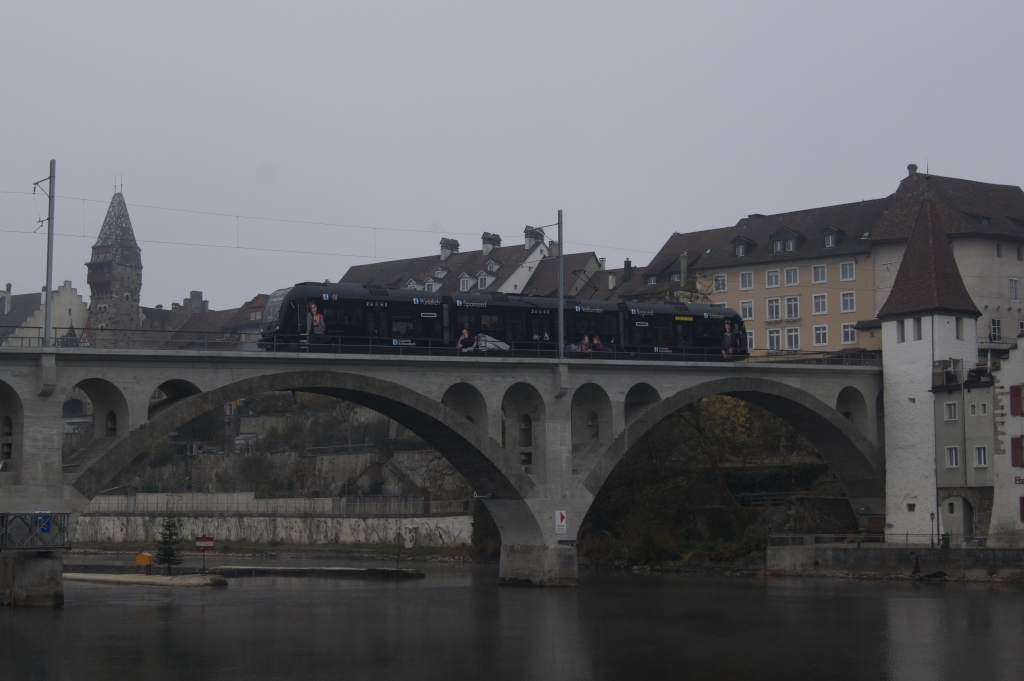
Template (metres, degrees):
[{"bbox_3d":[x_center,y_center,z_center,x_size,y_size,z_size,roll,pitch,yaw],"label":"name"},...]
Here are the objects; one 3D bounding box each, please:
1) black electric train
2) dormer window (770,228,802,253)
[{"bbox_3d":[1.579,-0.888,91.416,37.600,3.850,2.650,2,-5,-37],"label":"black electric train"},{"bbox_3d":[26.605,-9.384,141.394,3.014,2.480,2.400,-5,-7,41],"label":"dormer window"}]

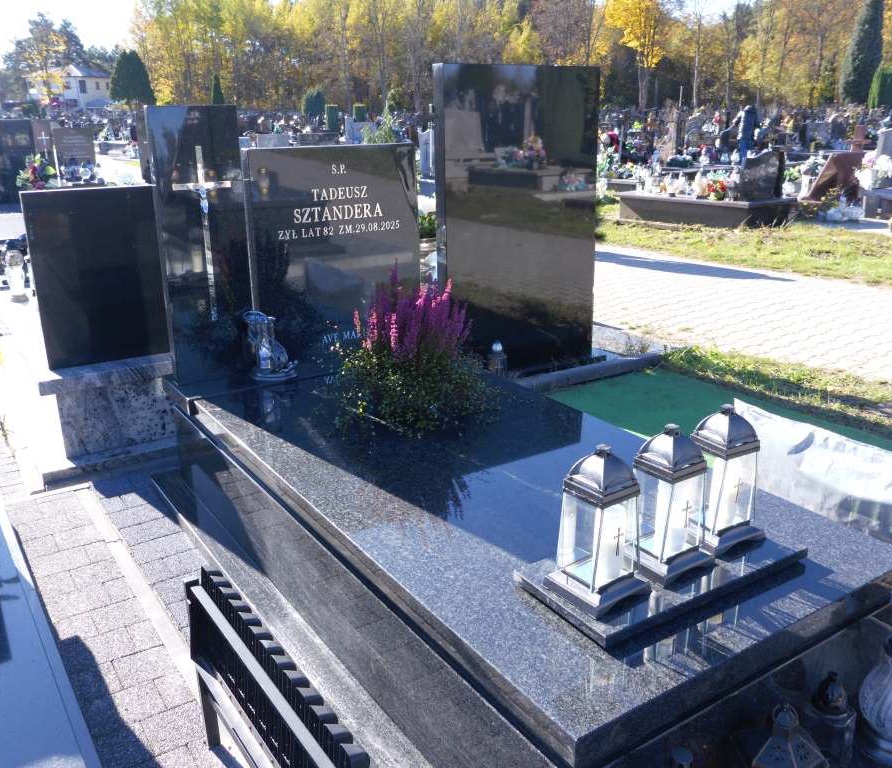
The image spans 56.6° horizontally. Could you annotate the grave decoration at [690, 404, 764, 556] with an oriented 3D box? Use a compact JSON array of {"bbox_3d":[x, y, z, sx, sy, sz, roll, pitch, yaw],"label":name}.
[{"bbox_3d":[0.594,0.193,1.798,0.152,0.307,0.151,-12,22,-32],"label":"grave decoration"}]

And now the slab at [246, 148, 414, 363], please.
[{"bbox_3d":[-0.422,-0.492,3.140,0.689,0.787,0.080,-12,22,-32],"label":"slab"}]

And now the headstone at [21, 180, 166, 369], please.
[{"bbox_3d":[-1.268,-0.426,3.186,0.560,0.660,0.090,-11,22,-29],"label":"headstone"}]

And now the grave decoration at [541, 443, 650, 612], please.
[{"bbox_3d":[0.300,0.262,1.597,0.153,0.303,0.151,-12,22,-32],"label":"grave decoration"}]

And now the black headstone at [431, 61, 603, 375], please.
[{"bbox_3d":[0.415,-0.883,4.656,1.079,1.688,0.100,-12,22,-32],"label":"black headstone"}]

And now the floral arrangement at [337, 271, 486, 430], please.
[{"bbox_3d":[-0.095,-0.130,2.660,0.410,0.410,0.390,-13,23,-34],"label":"floral arrangement"}]

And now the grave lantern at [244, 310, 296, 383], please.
[{"bbox_3d":[-0.675,-0.136,3.153,0.152,0.227,0.142,-12,22,-31],"label":"grave lantern"}]

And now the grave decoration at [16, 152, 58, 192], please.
[{"bbox_3d":[-5.105,-2.636,10.300,0.500,0.480,0.420,-12,22,-32],"label":"grave decoration"}]

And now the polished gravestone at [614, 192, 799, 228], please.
[{"bbox_3d":[3.327,-2.276,10.642,1.000,0.300,1.900,-14,23,-36],"label":"polished gravestone"}]

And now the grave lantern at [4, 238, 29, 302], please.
[{"bbox_3d":[-2.162,-0.578,4.173,0.115,0.310,0.115,-12,22,-31],"label":"grave lantern"}]

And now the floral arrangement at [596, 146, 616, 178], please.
[{"bbox_3d":[2.635,-3.637,13.600,0.360,0.520,0.340,-12,22,-32],"label":"floral arrangement"}]

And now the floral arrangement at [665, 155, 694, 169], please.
[{"bbox_3d":[4.313,-4.110,15.300,0.520,0.250,0.300,-12,22,-32],"label":"floral arrangement"}]

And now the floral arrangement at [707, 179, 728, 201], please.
[{"bbox_3d":[3.442,-2.466,10.500,0.280,0.280,0.270,-12,22,-32],"label":"floral arrangement"}]

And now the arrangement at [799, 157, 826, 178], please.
[{"bbox_3d":[4.854,-2.875,11.000,0.280,0.270,0.260,-14,23,-35],"label":"arrangement"}]

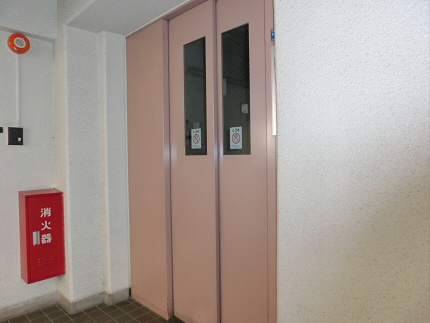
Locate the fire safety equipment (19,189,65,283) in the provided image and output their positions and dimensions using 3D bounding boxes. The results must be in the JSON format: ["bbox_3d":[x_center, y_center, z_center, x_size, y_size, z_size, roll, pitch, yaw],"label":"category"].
[{"bbox_3d":[-1.310,0.549,2.269,0.175,0.645,0.250,0,2,43],"label":"fire safety equipment"}]

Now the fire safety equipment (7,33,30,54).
[{"bbox_3d":[-1.445,-0.872,2.211,0.046,0.139,0.139,0,2,43],"label":"fire safety equipment"}]

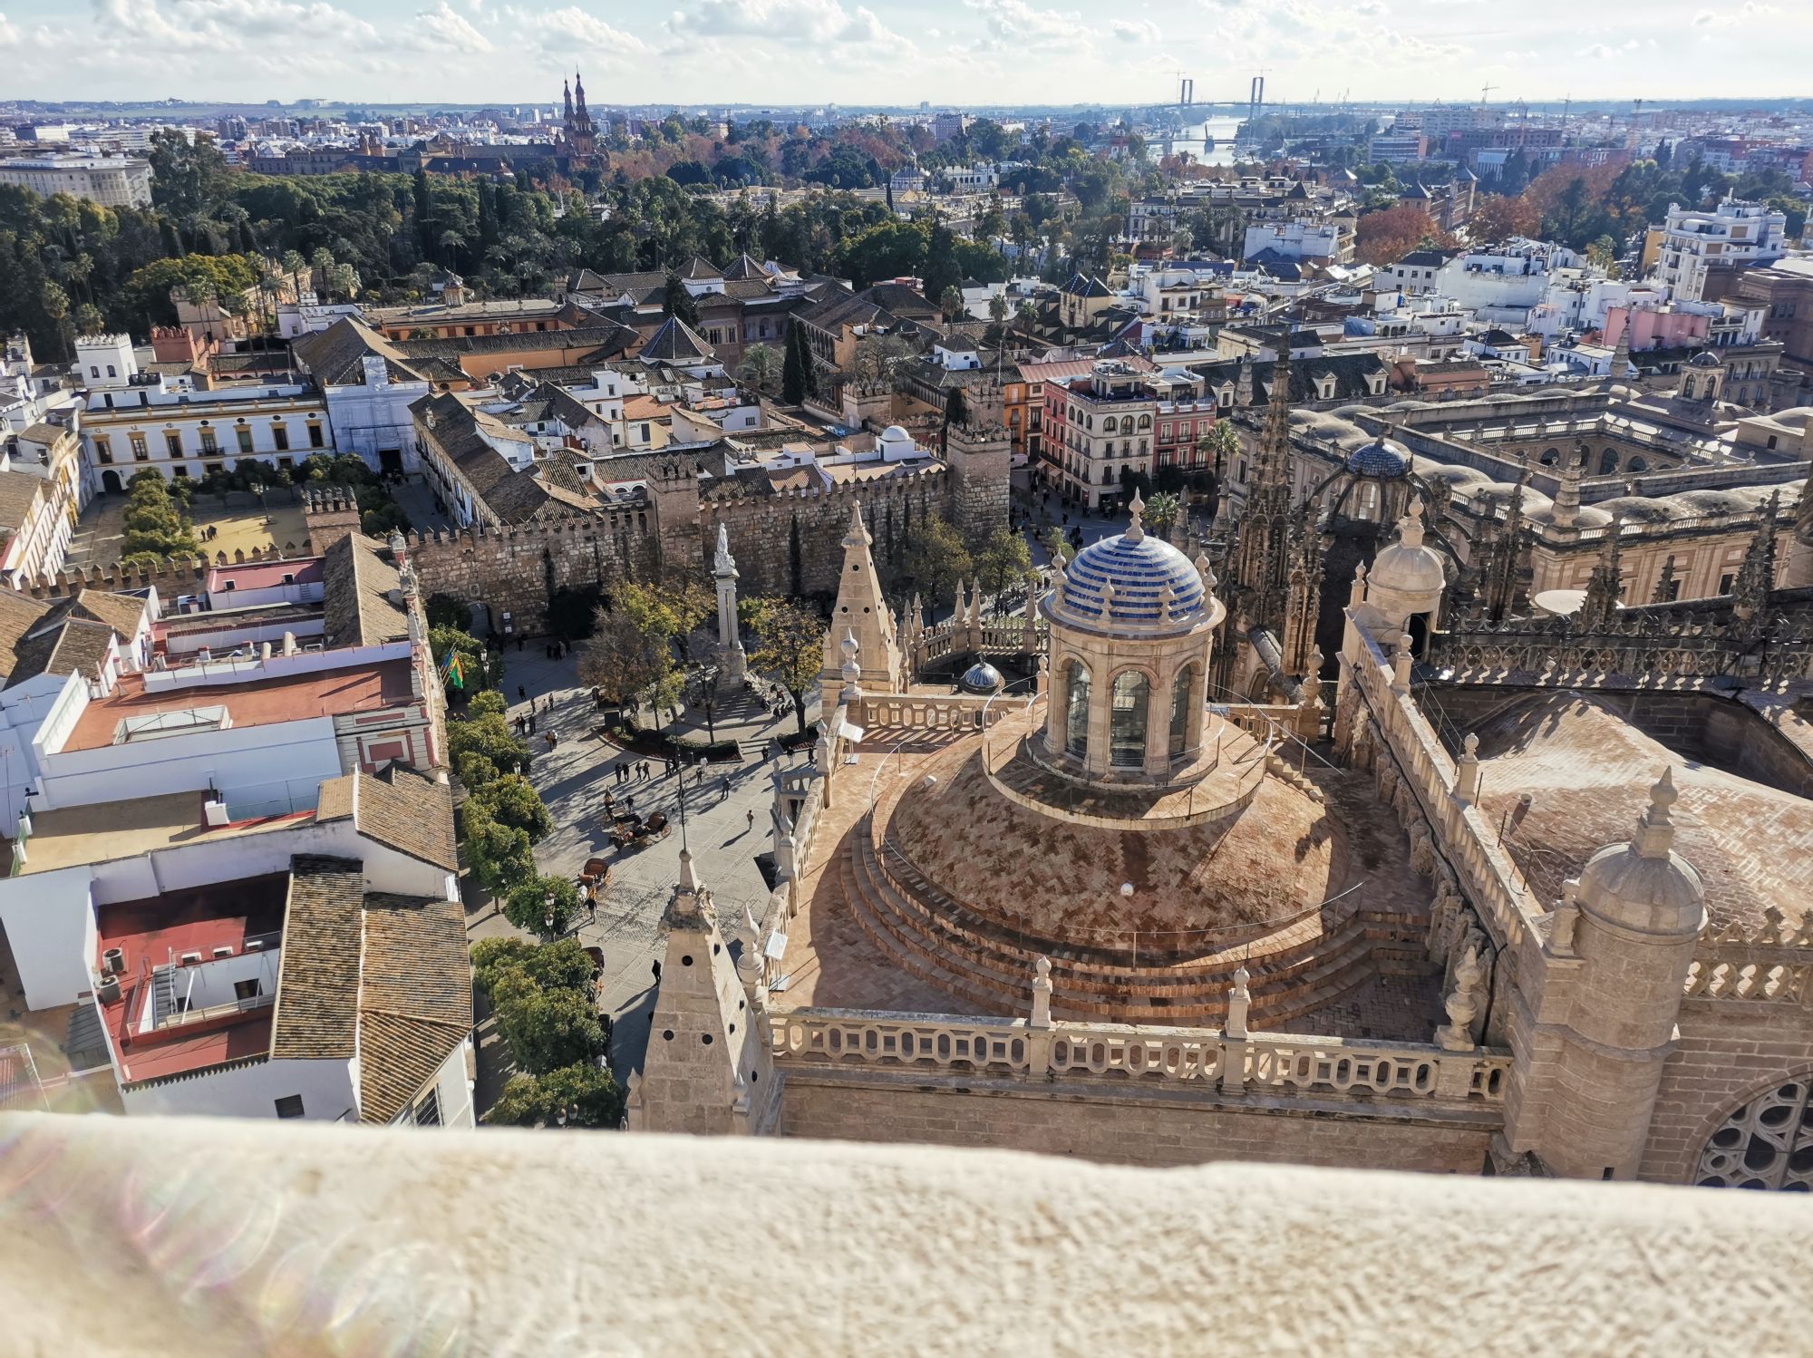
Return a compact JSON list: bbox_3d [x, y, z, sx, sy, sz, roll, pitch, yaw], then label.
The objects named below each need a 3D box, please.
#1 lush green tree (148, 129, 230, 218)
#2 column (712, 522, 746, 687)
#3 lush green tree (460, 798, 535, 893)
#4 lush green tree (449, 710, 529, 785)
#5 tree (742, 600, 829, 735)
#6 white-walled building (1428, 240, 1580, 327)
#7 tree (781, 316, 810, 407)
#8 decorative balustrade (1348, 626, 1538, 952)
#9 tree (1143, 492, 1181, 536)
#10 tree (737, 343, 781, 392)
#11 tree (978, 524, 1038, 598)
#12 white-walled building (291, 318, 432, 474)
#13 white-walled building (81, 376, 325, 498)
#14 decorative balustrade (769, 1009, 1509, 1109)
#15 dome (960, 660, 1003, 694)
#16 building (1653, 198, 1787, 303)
[{"bbox_3d":[-269.171,-184.583,513.788,24.000,42.000,23.000,0,23,0],"label":"lush green tree"},{"bbox_3d":[-16.383,-6.917,124.667,2.900,15.350,2.900,2,23,5],"label":"column"},{"bbox_3d":[-28.566,12.875,95.322,5.100,7.800,5.100,2,23,5],"label":"lush green tree"},{"bbox_3d":[-34.083,6.470,111.174,6.100,7.200,6.100,2,23,5],"label":"lush green tree"},{"bbox_3d":[-10.721,-0.714,123.652,8.000,12.200,8.000,0,23,0],"label":"tree"},{"bbox_3d":[147.282,-96.160,337.463,31.000,21.000,22.000,10,25,23],"label":"white-walled building"},{"bbox_3d":[-20.400,-57.078,246.544,4.600,16.480,4.400,0,23,0],"label":"tree"},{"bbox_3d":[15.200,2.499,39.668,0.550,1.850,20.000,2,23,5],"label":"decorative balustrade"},{"bbox_3d":[31.927,-19.141,168.915,4.800,8.800,4.800,2,23,5],"label":"tree"},{"bbox_3d":[-26.290,-53.473,245.233,7.800,12.500,7.800,2,23,5],"label":"tree"},{"bbox_3d":[10.870,-11.643,149.379,6.600,10.400,6.600,2,23,5],"label":"tree"},{"bbox_3d":[-90.300,-48.021,227.954,16.000,18.300,42.000,-11,25,-23],"label":"white-walled building"},{"bbox_3d":[-106.300,-38.828,209.480,32.500,15.900,12.000,-9,25,-20],"label":"white-walled building"},{"bbox_3d":[5.648,9.355,34.169,18.000,1.600,0.550,2,23,5],"label":"decorative balustrade"},{"bbox_3d":[3.435,-0.038,62.289,2.000,1.250,2.000,2,23,6],"label":"dome"},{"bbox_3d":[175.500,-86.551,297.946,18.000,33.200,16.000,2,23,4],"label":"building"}]

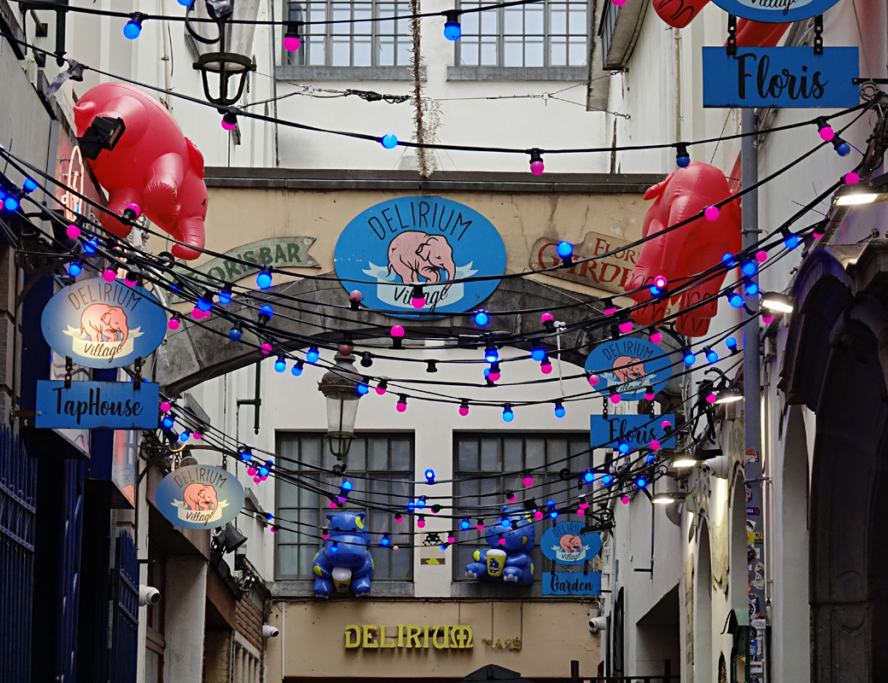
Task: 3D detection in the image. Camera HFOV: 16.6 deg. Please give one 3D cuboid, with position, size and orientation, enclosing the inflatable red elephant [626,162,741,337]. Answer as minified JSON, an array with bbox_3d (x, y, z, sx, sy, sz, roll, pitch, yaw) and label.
[{"bbox_3d":[1.272,-0.475,15.900,0.620,0.860,0.850,-1,-10,8],"label":"inflatable red elephant"}]

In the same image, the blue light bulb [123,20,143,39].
[{"bbox_3d":[-0.972,-0.974,9.500,0.050,0.060,0.050,0,-10,0],"label":"blue light bulb"}]

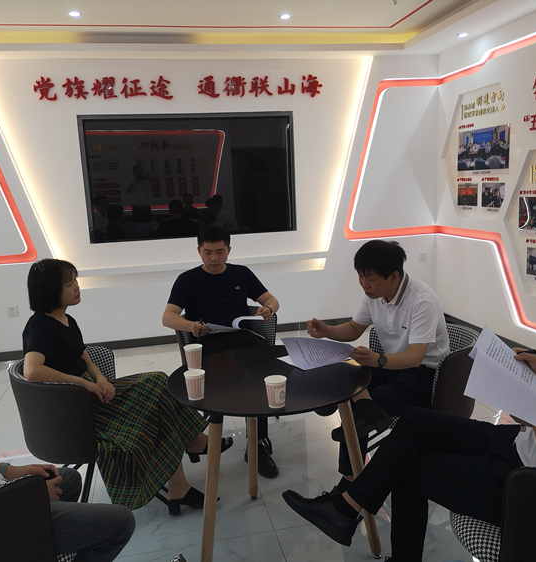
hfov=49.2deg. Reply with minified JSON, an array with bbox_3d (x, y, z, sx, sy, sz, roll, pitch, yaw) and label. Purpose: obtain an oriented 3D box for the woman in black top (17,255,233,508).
[{"bbox_3d":[-0.600,0.491,2.602,0.880,1.220,0.490,-4,10,-6],"label":"woman in black top"}]

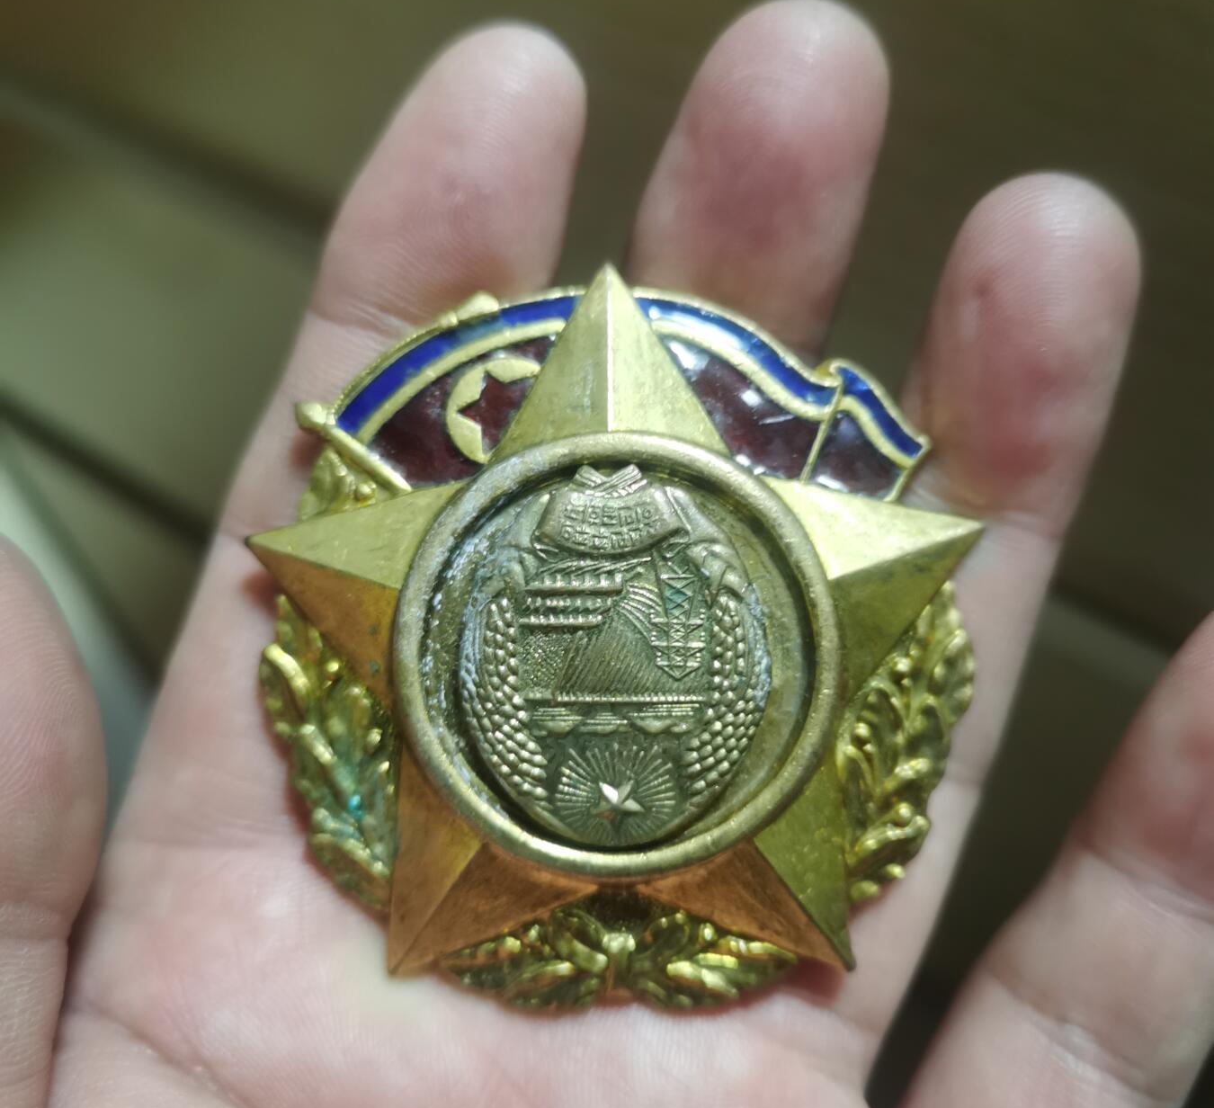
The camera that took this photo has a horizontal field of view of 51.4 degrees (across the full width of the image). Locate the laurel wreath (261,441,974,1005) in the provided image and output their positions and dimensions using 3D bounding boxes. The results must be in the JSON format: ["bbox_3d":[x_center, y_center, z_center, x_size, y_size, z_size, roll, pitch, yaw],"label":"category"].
[{"bbox_3d":[0.001,0.013,0.099,0.056,0.005,0.044,-1,88,1],"label":"laurel wreath"}]

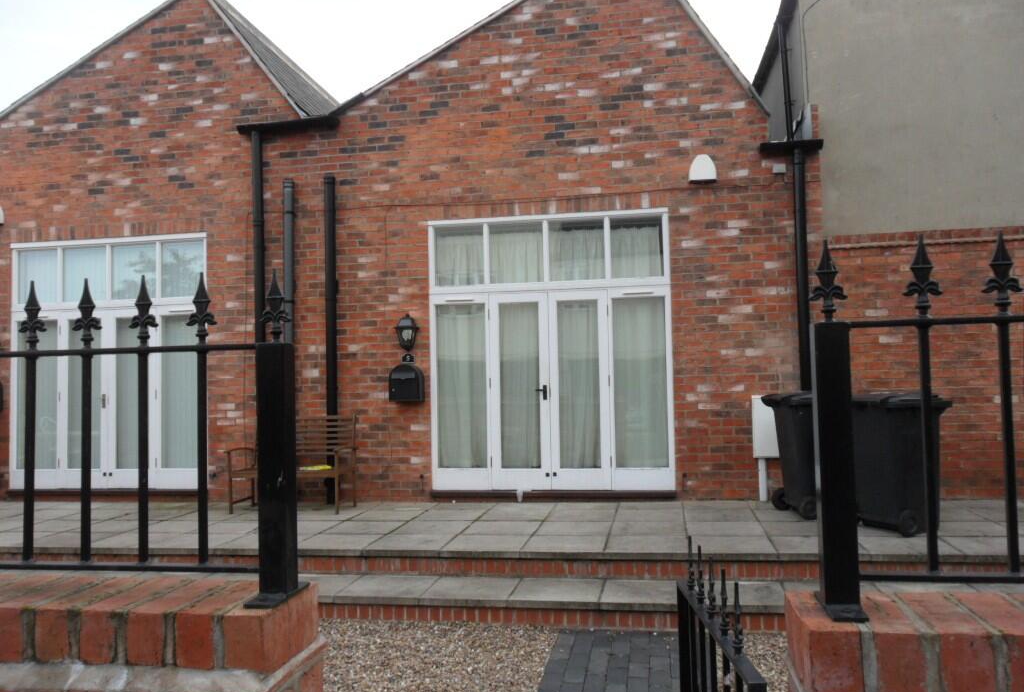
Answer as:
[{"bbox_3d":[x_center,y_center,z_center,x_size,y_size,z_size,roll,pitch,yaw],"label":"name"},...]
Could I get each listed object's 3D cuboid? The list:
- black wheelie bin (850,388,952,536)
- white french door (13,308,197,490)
[{"bbox_3d":[3.037,0.903,6.270,0.600,1.060,0.530,0,-3,-13],"label":"black wheelie bin"},{"bbox_3d":[-4.562,0.592,8.997,2.461,2.043,0.100,-2,-3,9],"label":"white french door"}]

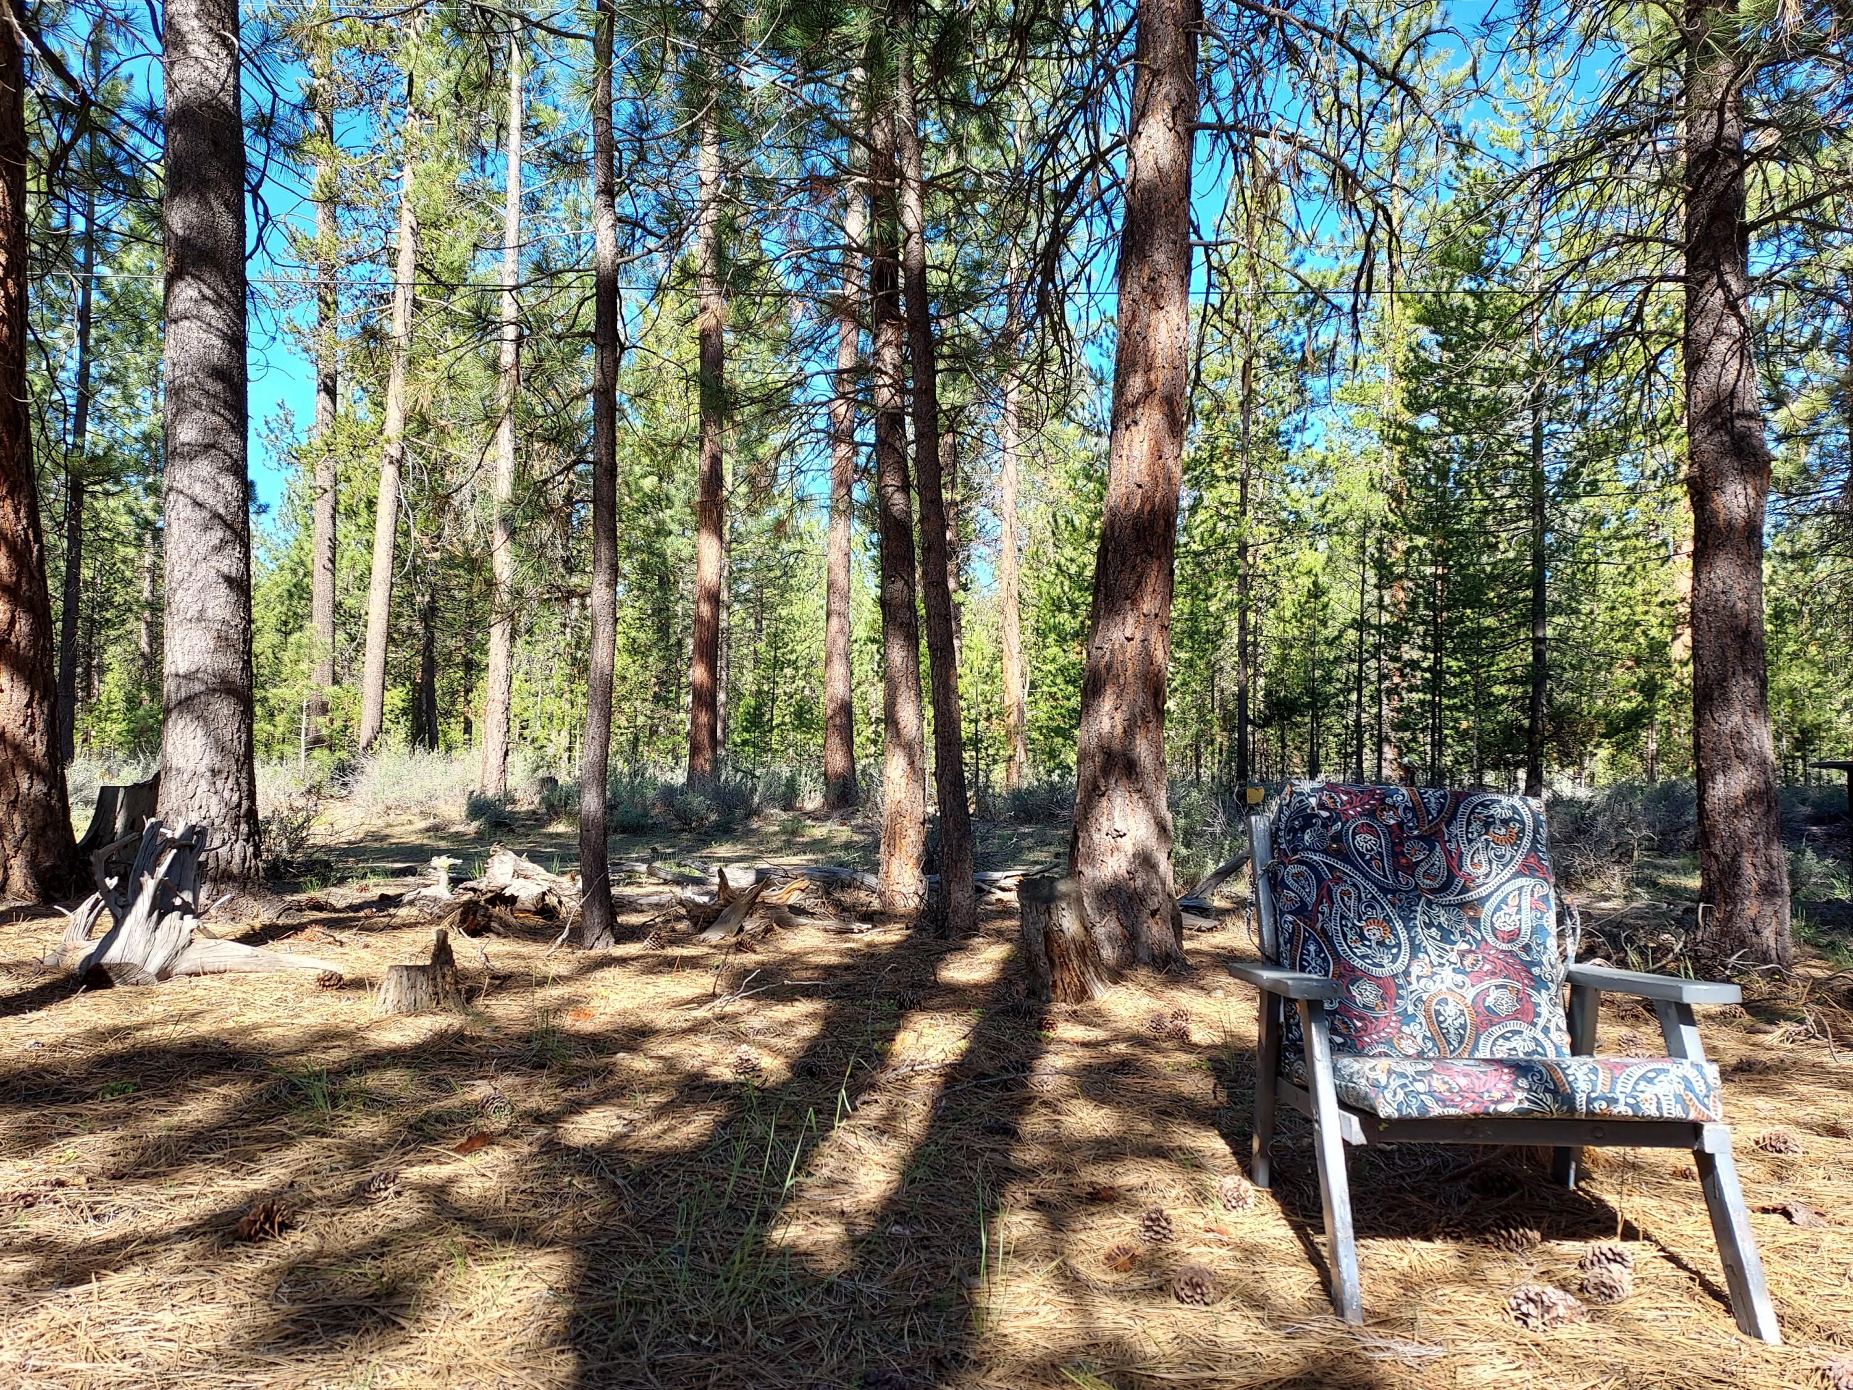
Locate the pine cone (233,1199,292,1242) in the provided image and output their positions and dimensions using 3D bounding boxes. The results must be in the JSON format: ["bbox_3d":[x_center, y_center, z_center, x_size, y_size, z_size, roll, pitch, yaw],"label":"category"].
[{"bbox_3d":[-1.311,1.039,2.538,0.108,0.068,0.080,1,-2,-27],"label":"pine cone"}]

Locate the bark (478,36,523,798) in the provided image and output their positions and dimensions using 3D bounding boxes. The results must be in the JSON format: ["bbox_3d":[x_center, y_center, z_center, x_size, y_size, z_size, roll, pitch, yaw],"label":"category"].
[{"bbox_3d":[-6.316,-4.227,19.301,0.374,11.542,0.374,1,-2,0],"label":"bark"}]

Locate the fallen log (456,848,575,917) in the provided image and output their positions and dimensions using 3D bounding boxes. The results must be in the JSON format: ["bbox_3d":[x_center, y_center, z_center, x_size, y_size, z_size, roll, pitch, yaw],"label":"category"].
[{"bbox_3d":[-2.214,1.004,6.916,0.641,0.326,0.450,0,-2,0],"label":"fallen log"}]

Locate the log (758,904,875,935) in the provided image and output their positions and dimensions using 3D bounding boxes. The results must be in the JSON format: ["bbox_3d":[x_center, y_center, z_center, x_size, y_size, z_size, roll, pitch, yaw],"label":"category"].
[{"bbox_3d":[-0.543,1.095,6.346,0.620,0.110,0.120,-1,-2,20],"label":"log"}]

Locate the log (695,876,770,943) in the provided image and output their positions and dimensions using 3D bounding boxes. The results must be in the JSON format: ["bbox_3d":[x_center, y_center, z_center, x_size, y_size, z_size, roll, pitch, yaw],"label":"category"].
[{"bbox_3d":[-0.923,1.027,6.136,0.350,0.310,0.250,0,-2,0],"label":"log"}]

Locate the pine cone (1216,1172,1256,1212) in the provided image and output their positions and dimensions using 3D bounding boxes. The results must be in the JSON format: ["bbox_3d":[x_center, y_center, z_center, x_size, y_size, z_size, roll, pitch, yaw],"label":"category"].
[{"bbox_3d":[0.625,1.003,2.591,0.076,0.072,0.072,0,-2,0],"label":"pine cone"}]

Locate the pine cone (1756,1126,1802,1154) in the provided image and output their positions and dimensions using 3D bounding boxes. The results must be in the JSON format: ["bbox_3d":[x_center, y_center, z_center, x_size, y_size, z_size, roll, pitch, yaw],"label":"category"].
[{"bbox_3d":[2.035,1.062,3.067,0.110,0.058,0.080,-1,-2,33],"label":"pine cone"}]

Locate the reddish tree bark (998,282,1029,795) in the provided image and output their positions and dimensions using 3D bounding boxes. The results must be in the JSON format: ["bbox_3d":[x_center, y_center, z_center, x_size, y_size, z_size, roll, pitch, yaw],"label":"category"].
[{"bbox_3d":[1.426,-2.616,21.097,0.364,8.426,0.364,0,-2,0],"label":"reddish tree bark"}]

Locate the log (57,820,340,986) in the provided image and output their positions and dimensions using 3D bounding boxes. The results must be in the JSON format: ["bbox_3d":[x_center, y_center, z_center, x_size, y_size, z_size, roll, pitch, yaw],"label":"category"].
[{"bbox_3d":[-3.063,0.835,5.400,1.150,0.640,0.620,1,-2,-29],"label":"log"}]

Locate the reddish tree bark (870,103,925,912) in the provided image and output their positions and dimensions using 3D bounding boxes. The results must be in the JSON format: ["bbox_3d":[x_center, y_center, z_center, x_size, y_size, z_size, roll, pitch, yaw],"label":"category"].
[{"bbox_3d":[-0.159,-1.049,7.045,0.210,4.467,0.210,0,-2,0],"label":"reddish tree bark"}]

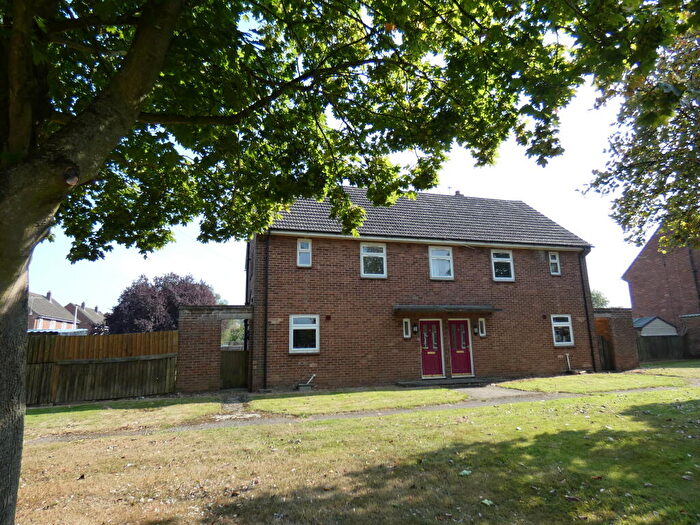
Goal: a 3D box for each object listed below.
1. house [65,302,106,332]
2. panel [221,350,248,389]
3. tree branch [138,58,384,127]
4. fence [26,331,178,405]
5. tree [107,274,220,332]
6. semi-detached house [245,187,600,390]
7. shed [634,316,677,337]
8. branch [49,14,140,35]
[{"bbox_3d":[-49.940,12.479,75.822,8.000,8.750,15.000,2,-11,-16],"label":"house"},{"bbox_3d":[-3.657,3.431,12.942,0.826,1.172,0.070,2,-11,-16],"label":"panel"},{"bbox_3d":[-0.602,-1.581,3.643,2.275,1.406,0.400,6,-13,-31],"label":"tree branch"},{"bbox_3d":[-6.560,2.801,11.189,3.629,1.850,0.100,6,-13,-34],"label":"fence"},{"bbox_3d":[-11.647,3.557,25.074,6.200,5.781,6.000,2,-11,-16],"label":"tree"},{"bbox_3d":[2.445,0.630,18.495,13.850,8.550,7.950,2,-11,-16],"label":"semi-detached house"},{"bbox_3d":[18.121,4.681,25.031,2.436,2.506,2.600,0,-11,-7],"label":"shed"},{"bbox_3d":[-2.004,-1.849,3.150,0.803,0.099,0.080,-2,-11,7],"label":"branch"}]

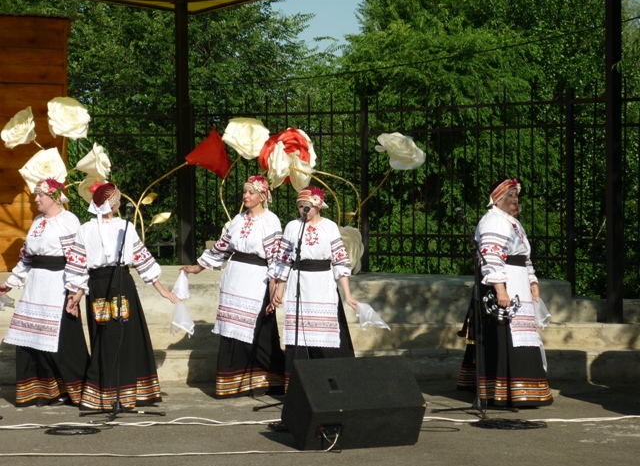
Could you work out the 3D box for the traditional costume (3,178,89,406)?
[{"bbox_3d":[-2.026,0.428,14.600,0.700,1.660,0.580,1,1,37],"label":"traditional costume"}]

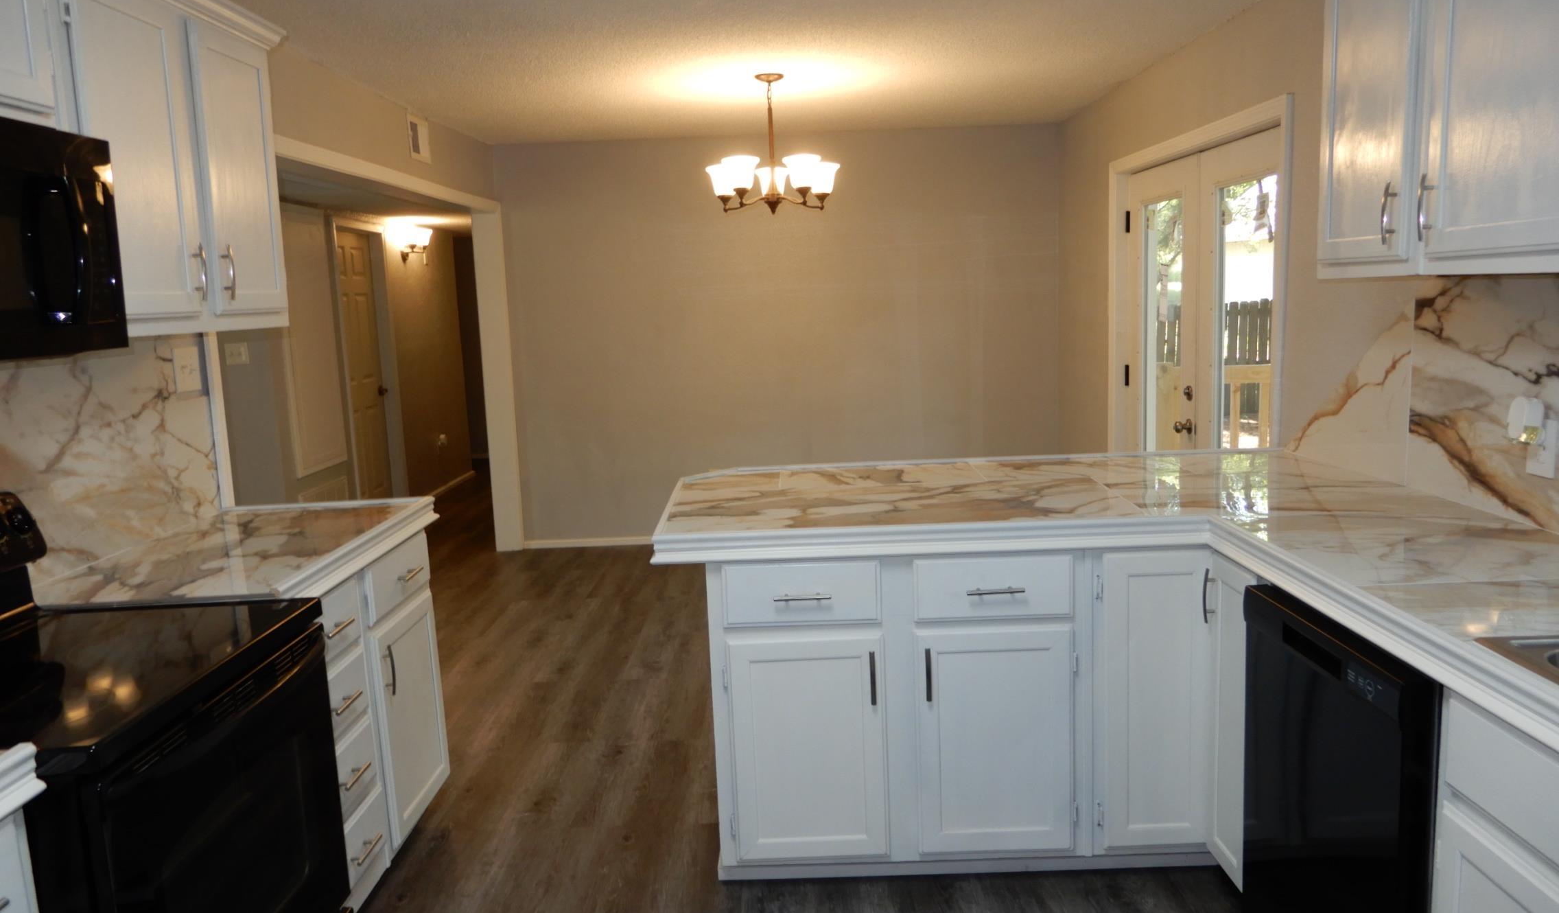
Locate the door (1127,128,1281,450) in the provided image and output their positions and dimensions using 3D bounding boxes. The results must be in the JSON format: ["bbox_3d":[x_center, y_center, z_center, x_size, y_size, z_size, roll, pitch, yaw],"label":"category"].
[{"bbox_3d":[1.773,-0.245,4.571,0.060,2.030,1.830,-2,9,0],"label":"door"}]

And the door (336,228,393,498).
[{"bbox_3d":[-2.862,-0.502,7.375,0.050,2.030,0.780,-2,9,0],"label":"door"}]

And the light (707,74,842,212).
[{"bbox_3d":[-0.034,-1.349,4.711,0.595,0.581,0.580,-2,9,0],"label":"light"}]

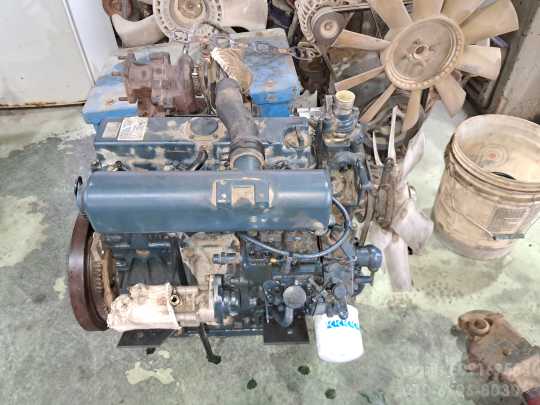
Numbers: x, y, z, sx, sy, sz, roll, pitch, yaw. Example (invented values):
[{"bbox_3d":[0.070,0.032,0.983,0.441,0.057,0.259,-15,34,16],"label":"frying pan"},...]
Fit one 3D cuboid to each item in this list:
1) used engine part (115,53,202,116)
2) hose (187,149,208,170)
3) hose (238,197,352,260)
[{"bbox_3d":[-0.211,-0.223,0.810,0.165,0.120,0.110,0,44,0],"label":"used engine part"},{"bbox_3d":[-0.120,-0.070,0.700,0.037,0.045,0.035,0,44,0],"label":"hose"},{"bbox_3d":[0.043,0.044,0.680,0.190,0.120,0.060,0,44,0],"label":"hose"}]

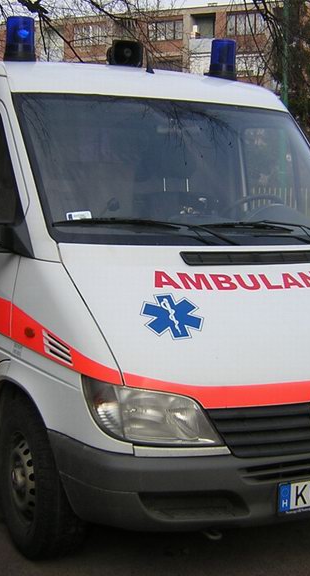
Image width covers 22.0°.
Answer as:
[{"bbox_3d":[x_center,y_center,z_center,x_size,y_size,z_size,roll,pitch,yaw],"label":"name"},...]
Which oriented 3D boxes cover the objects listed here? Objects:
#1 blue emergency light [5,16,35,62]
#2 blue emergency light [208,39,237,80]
[{"bbox_3d":[-0.722,-1.349,4.329,0.157,0.243,0.157,-2,8,-28],"label":"blue emergency light"},{"bbox_3d":[0.427,-1.401,4.930,0.157,0.243,0.157,-2,8,-28],"label":"blue emergency light"}]

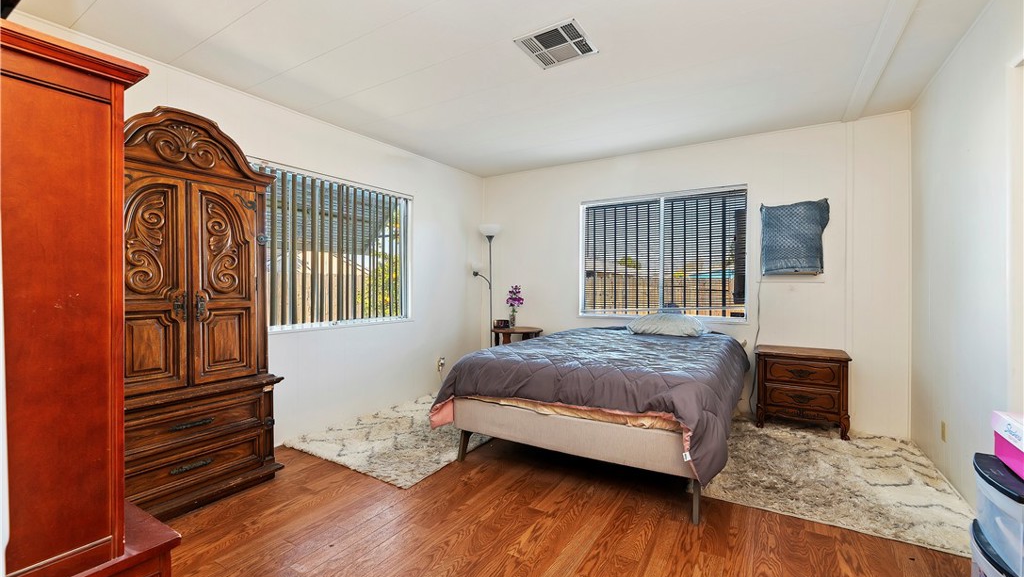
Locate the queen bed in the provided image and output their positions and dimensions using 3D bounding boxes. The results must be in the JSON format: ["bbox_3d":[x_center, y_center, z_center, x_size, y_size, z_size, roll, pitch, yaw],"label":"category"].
[{"bbox_3d":[0.741,0.773,3.095,1.760,0.737,1.980,0,1,30],"label":"queen bed"}]

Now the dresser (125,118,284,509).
[{"bbox_3d":[-1.817,0.129,2.152,0.540,2.042,0.880,0,1,33],"label":"dresser"}]

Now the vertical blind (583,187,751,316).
[{"bbox_3d":[1.413,-0.309,3.879,1.550,1.220,0.090,0,1,30],"label":"vertical blind"}]

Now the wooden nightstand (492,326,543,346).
[{"bbox_3d":[0.063,0.791,4.306,0.550,0.679,0.520,0,1,30],"label":"wooden nightstand"}]

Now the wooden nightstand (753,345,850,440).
[{"bbox_3d":[2.277,0.819,3.163,0.610,0.626,0.410,0,1,30],"label":"wooden nightstand"}]

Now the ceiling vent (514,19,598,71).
[{"bbox_3d":[0.247,-1.314,2.164,0.335,0.030,0.335,0,1,30],"label":"ceiling vent"}]

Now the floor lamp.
[{"bbox_3d":[-0.285,0.192,4.540,0.340,1.872,0.270,0,1,-26],"label":"floor lamp"}]

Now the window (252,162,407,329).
[{"bbox_3d":[-1.428,-0.292,3.280,0.090,1.248,1.620,0,1,33],"label":"window"}]

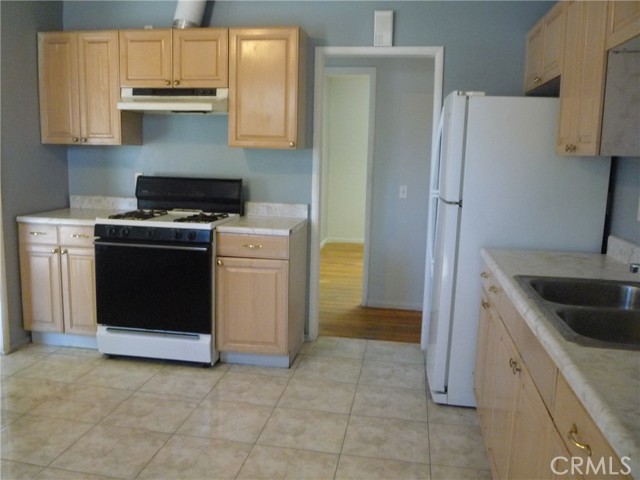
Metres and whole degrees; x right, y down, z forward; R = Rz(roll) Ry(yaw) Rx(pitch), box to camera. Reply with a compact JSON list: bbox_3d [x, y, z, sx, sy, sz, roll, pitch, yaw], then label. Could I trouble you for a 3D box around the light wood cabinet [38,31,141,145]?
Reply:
[{"bbox_3d":[-1.623,-1.066,3.956,0.600,0.756,0.308,3,9,9],"label":"light wood cabinet"}]

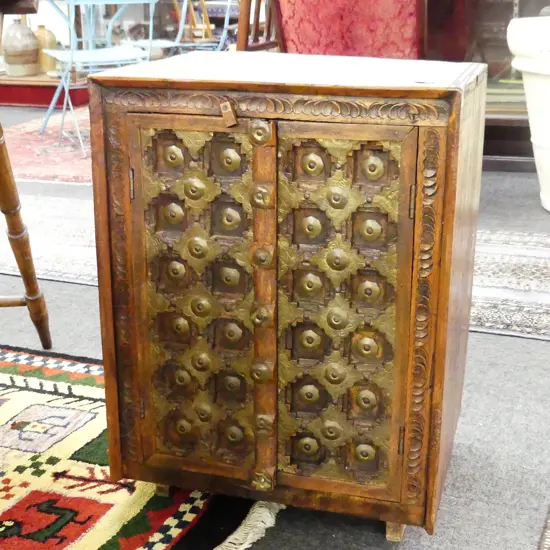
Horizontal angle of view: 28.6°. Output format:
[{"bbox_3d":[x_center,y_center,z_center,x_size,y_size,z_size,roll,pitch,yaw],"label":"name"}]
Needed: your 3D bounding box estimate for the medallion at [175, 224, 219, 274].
[{"bbox_3d":[-0.115,-0.038,1.607,0.068,0.073,0.015,6,18,15],"label":"medallion"}]

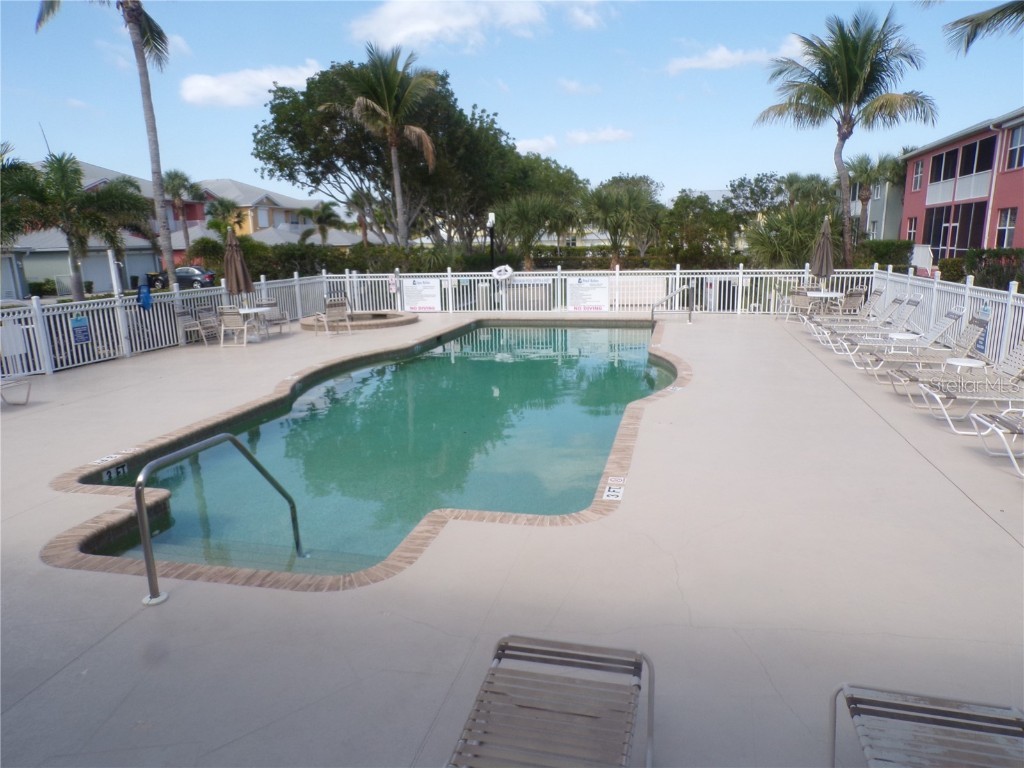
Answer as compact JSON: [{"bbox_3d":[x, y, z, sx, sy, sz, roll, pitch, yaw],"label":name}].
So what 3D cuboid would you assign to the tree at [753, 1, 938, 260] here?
[{"bbox_3d":[11.159,-7.534,24.046,5.988,9.585,5.988,-1,11,0],"label":"tree"}]

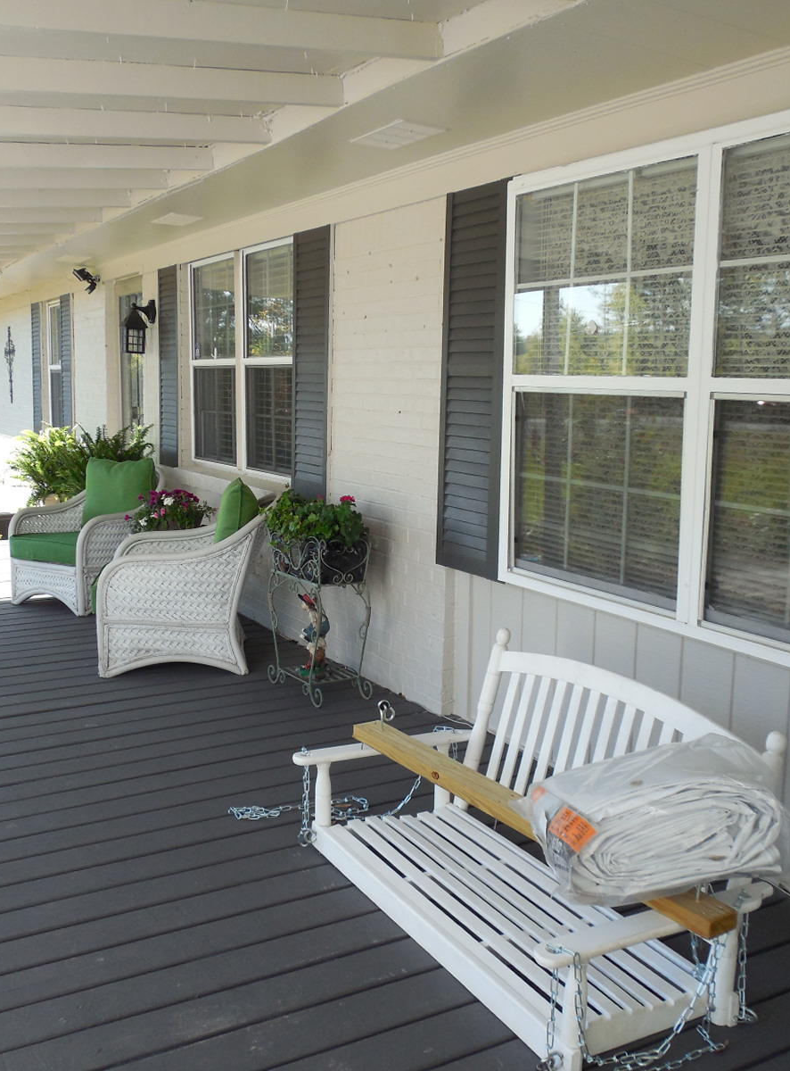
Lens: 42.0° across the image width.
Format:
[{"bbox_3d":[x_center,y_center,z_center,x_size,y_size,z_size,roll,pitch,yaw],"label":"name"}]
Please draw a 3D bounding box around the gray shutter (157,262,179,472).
[{"bbox_3d":[-1.483,-1.089,6.750,0.035,1.285,0.370,-5,10,-30],"label":"gray shutter"}]

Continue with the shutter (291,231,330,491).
[{"bbox_3d":[-0.405,-0.799,4.931,0.035,1.285,0.370,-5,10,-30],"label":"shutter"}]

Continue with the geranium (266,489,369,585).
[{"bbox_3d":[-0.333,-0.004,4.440,0.280,0.360,0.460,-5,10,-30],"label":"geranium"}]

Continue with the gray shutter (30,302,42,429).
[{"bbox_3d":[-3.550,-1.644,10.236,0.035,1.285,0.370,-5,10,-30],"label":"gray shutter"}]

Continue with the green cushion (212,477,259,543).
[{"bbox_3d":[-0.794,-0.038,5.174,0.200,0.460,0.460,6,8,-9],"label":"green cushion"}]

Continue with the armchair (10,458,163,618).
[{"bbox_3d":[-1.890,-0.017,6.473,0.670,0.840,0.810,6,10,29],"label":"armchair"}]

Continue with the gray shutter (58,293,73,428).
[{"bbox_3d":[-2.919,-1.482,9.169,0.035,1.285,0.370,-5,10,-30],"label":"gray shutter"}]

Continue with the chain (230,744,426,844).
[{"bbox_3d":[-0.238,0.740,3.221,0.500,0.290,0.390,-5,10,-30],"label":"chain"}]

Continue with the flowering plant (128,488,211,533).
[{"bbox_3d":[-1.314,-0.120,6.000,0.460,0.320,0.380,-2,9,-17],"label":"flowering plant"}]

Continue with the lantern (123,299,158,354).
[{"bbox_3d":[-1.836,-1.492,7.398,0.215,0.374,0.170,-4,10,-30],"label":"lantern"}]

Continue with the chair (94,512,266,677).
[{"bbox_3d":[-1.022,0.194,5.158,0.830,0.850,0.680,-1,9,-8],"label":"chair"}]

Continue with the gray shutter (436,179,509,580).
[{"bbox_3d":[0.281,-0.551,3.785,0.035,1.395,0.400,-5,10,-30],"label":"gray shutter"}]

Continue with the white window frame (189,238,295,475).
[{"bbox_3d":[-0.939,-1.036,6.237,0.080,1.300,1.740,-4,10,-30],"label":"white window frame"}]

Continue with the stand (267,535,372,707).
[{"bbox_3d":[-0.324,0.345,4.473,0.270,0.680,0.450,-5,10,-30],"label":"stand"}]

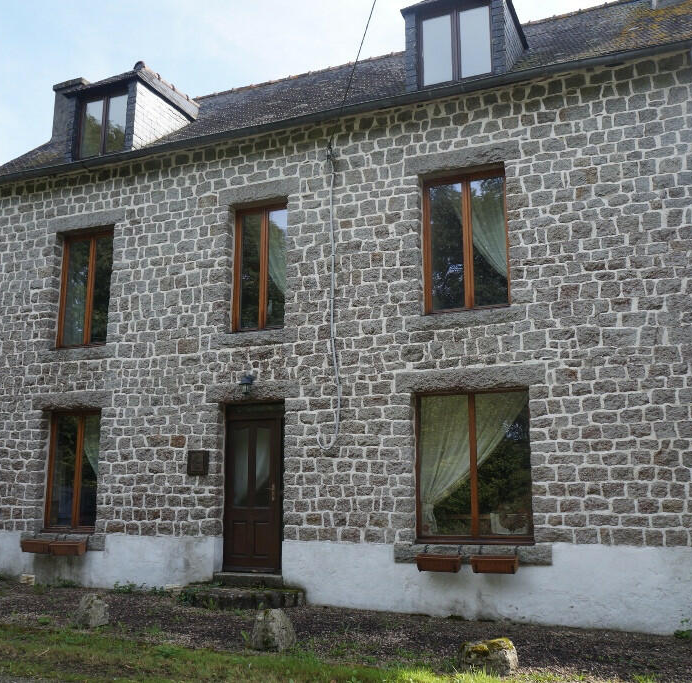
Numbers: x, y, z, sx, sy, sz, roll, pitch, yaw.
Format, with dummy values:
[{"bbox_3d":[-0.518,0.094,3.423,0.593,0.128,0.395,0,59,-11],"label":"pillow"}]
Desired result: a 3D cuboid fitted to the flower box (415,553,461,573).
[{"bbox_3d":[1.137,2.673,9.306,0.520,0.170,0.180,-4,-12,22],"label":"flower box"}]

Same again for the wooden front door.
[{"bbox_3d":[-1.285,2.152,10.975,0.980,2.210,0.080,-4,-12,22],"label":"wooden front door"}]

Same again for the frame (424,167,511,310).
[{"bbox_3d":[1.649,-1.335,10.403,1.190,1.920,0.090,-4,-12,22],"label":"frame"}]

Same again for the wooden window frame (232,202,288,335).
[{"bbox_3d":[-1.201,-1.083,11.370,0.990,1.900,0.100,-4,-12,22],"label":"wooden window frame"}]

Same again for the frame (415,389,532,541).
[{"bbox_3d":[1.607,1.569,9.664,1.470,1.910,0.110,-4,-12,22],"label":"frame"}]

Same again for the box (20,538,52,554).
[{"bbox_3d":[-4.686,3.143,11.740,0.570,0.165,0.180,-4,-12,22],"label":"box"}]

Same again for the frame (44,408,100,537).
[{"bbox_3d":[-4.172,2.033,12.013,1.180,1.860,0.100,-4,-12,22],"label":"frame"}]

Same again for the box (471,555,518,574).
[{"bbox_3d":[1.751,2.625,9.057,0.520,0.170,0.180,-4,-12,22],"label":"box"}]

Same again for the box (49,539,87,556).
[{"bbox_3d":[-4.167,3.122,11.530,0.570,0.165,0.180,-4,-12,22],"label":"box"}]

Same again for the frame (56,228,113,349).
[{"bbox_3d":[-4.169,-0.863,12.574,1.200,1.900,0.100,-4,-12,22],"label":"frame"}]

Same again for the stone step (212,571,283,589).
[{"bbox_3d":[-1.291,3.301,10.616,1.060,0.160,0.300,-4,-12,22],"label":"stone step"}]

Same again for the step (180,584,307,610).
[{"bbox_3d":[-1.400,3.412,10.266,1.730,0.220,0.380,-4,-12,22],"label":"step"}]

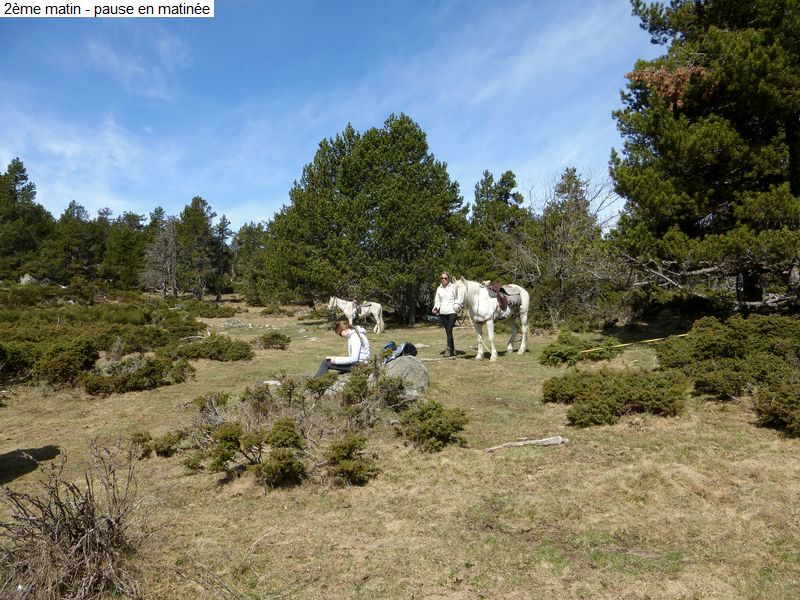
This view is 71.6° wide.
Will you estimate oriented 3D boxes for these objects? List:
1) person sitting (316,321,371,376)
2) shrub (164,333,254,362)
[{"bbox_3d":[-0.851,0.745,7.800,0.880,0.900,0.480,0,2,3],"label":"person sitting"},{"bbox_3d":[-3.640,0.889,10.600,1.650,0.500,1.100,0,2,-11],"label":"shrub"}]

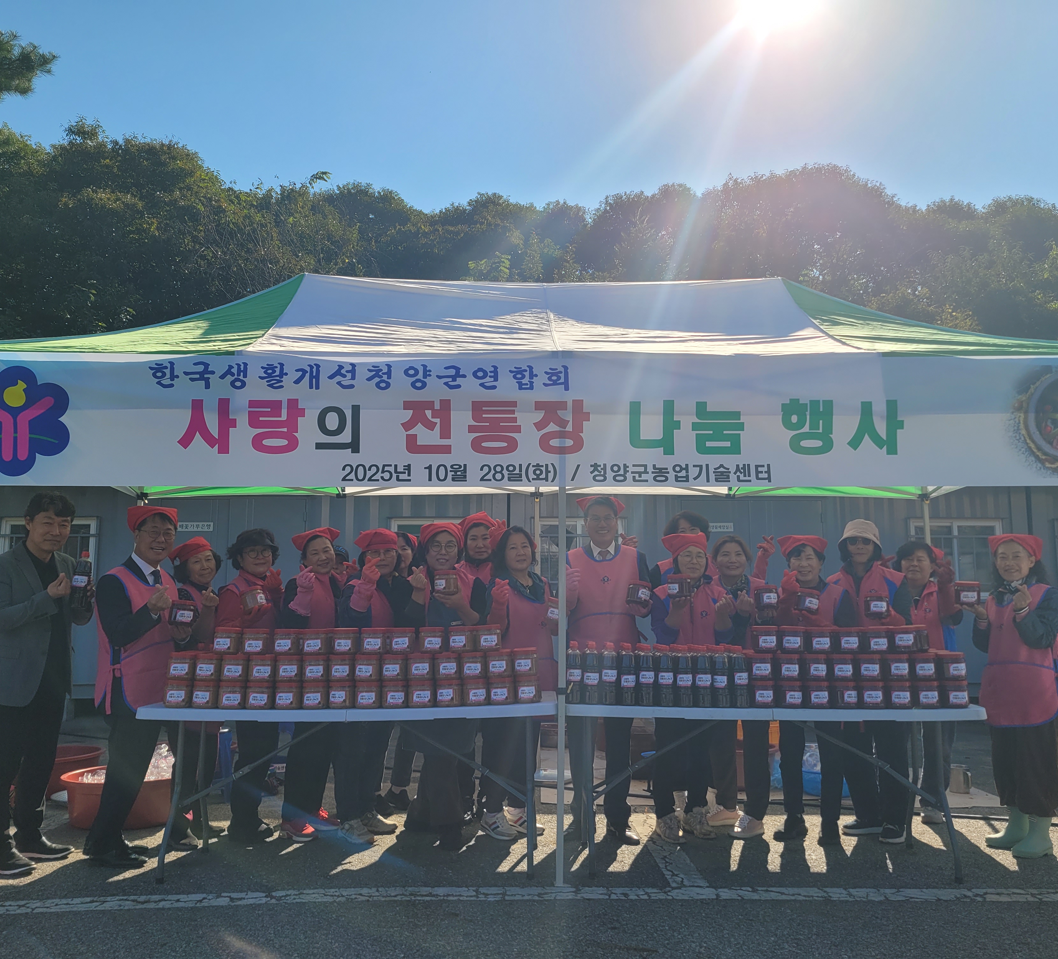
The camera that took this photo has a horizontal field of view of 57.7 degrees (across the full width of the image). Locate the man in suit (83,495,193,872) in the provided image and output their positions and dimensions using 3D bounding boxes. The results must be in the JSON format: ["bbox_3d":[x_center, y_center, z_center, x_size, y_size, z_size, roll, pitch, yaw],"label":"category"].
[{"bbox_3d":[-1.884,0.953,4.614,0.480,1.670,0.500,-5,-9,32],"label":"man in suit"}]

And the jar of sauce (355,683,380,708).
[{"bbox_3d":[-0.725,0.971,4.316,0.109,0.116,0.109,1,-8,-7],"label":"jar of sauce"}]

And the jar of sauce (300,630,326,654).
[{"bbox_3d":[-0.972,0.733,4.334,0.113,0.120,0.113,2,-8,-12],"label":"jar of sauce"}]

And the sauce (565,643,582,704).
[{"bbox_3d":[0.202,0.860,4.269,0.072,0.270,0.072,0,-8,3],"label":"sauce"}]

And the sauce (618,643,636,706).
[{"bbox_3d":[0.436,0.866,4.247,0.083,0.263,0.083,0,-7,0],"label":"sauce"}]

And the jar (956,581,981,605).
[{"bbox_3d":[2.006,0.521,4.389,0.110,0.114,0.110,-2,-7,14],"label":"jar"}]

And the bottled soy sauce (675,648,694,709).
[{"bbox_3d":[0.686,0.871,4.236,0.083,0.263,0.083,0,-7,0],"label":"bottled soy sauce"}]

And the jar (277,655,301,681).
[{"bbox_3d":[-1.075,0.844,4.304,0.113,0.115,0.113,2,-8,-14],"label":"jar"}]

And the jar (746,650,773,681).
[{"bbox_3d":[1.031,0.838,4.272,0.105,0.115,0.105,-1,-8,10],"label":"jar"}]

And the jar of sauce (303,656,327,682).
[{"bbox_3d":[-0.945,0.835,4.247,0.105,0.115,0.105,1,-8,-10],"label":"jar of sauce"}]

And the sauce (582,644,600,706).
[{"bbox_3d":[0.285,0.883,4.360,0.080,0.271,0.080,0,-8,4],"label":"sauce"}]

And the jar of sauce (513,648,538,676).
[{"bbox_3d":[-0.015,0.834,4.367,0.113,0.115,0.113,-1,-8,11],"label":"jar of sauce"}]

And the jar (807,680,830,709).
[{"bbox_3d":[1.278,0.948,4.255,0.108,0.116,0.108,-1,-8,8],"label":"jar"}]

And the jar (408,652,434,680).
[{"bbox_3d":[-0.489,0.850,4.354,0.109,0.116,0.109,1,-8,-6],"label":"jar"}]

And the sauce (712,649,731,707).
[{"bbox_3d":[0.855,0.875,4.259,0.078,0.265,0.078,-1,-8,6],"label":"sauce"}]

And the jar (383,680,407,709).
[{"bbox_3d":[-0.598,0.956,4.280,0.108,0.116,0.108,1,-8,-4],"label":"jar"}]

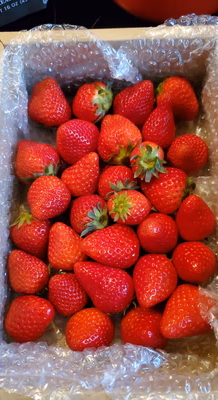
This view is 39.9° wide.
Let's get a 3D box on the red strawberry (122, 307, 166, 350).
[{"bbox_3d":[0.027,0.096,0.228,0.034,0.033,0.033,0,31,-14],"label":"red strawberry"}]

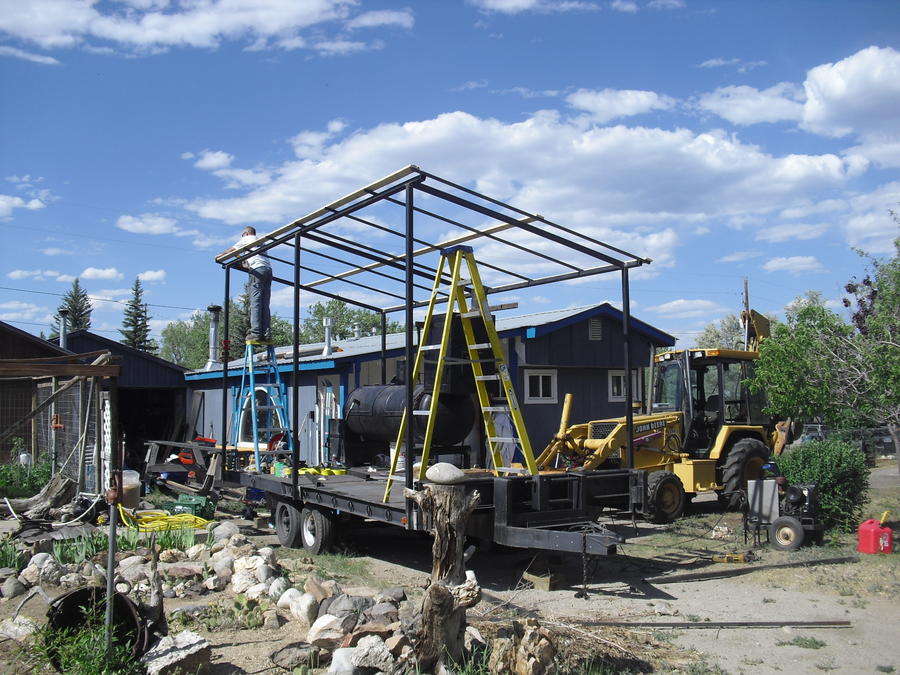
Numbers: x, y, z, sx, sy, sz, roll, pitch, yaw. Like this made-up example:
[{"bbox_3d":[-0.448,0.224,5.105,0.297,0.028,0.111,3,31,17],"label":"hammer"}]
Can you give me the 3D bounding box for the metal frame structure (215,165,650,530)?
[{"bbox_3d":[-0.632,0.300,11.063,2.703,3.101,5.883,2,-4,-29],"label":"metal frame structure"}]

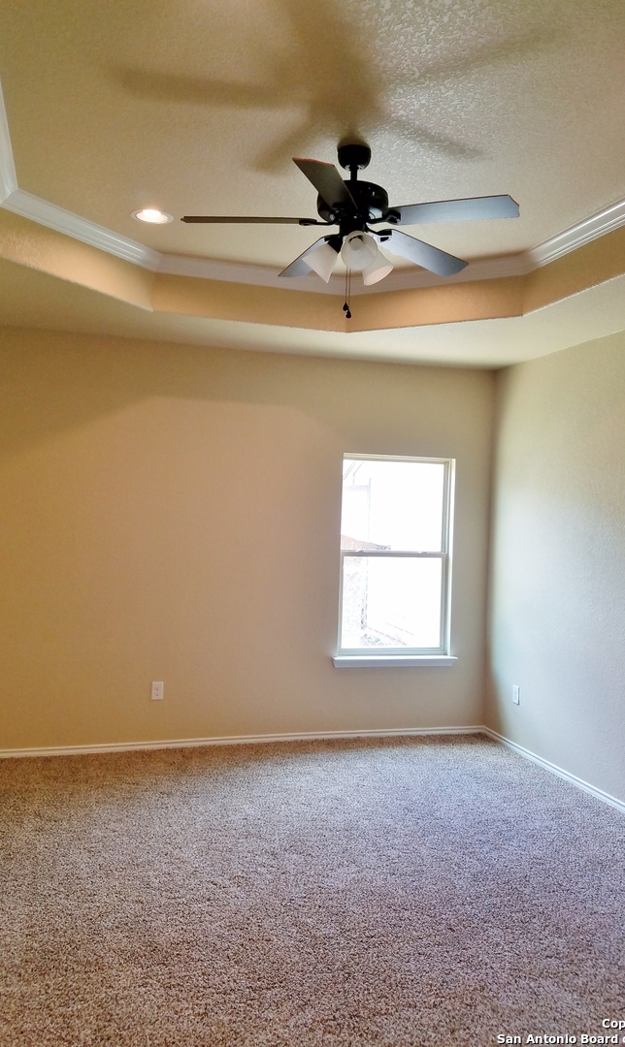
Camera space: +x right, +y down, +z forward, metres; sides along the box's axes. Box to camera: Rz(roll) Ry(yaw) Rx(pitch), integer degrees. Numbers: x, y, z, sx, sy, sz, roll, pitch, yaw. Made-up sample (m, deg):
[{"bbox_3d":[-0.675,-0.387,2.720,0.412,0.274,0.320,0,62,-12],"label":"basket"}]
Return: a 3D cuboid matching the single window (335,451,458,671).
[{"bbox_3d":[0.624,0.279,5.793,0.917,1.538,0.115,2,1,-17],"label":"single window"}]

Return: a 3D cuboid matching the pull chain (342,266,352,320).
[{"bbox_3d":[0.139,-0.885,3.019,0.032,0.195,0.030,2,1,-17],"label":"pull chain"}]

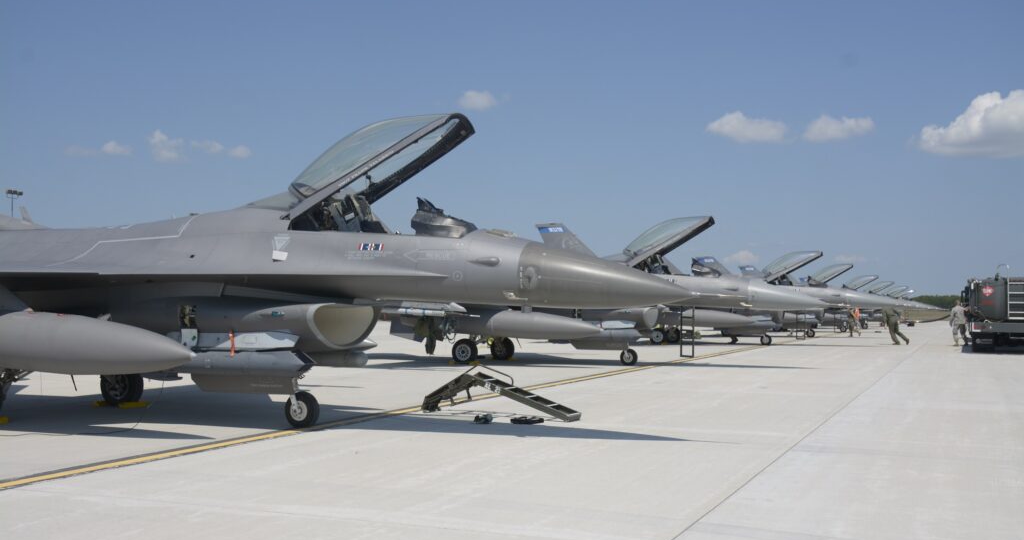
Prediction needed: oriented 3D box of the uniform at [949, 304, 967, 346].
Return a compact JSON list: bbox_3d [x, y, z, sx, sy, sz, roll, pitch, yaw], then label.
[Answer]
[{"bbox_3d":[17.615,2.131,40.400,0.680,1.740,0.460,-1,-2,20],"label":"uniform"}]

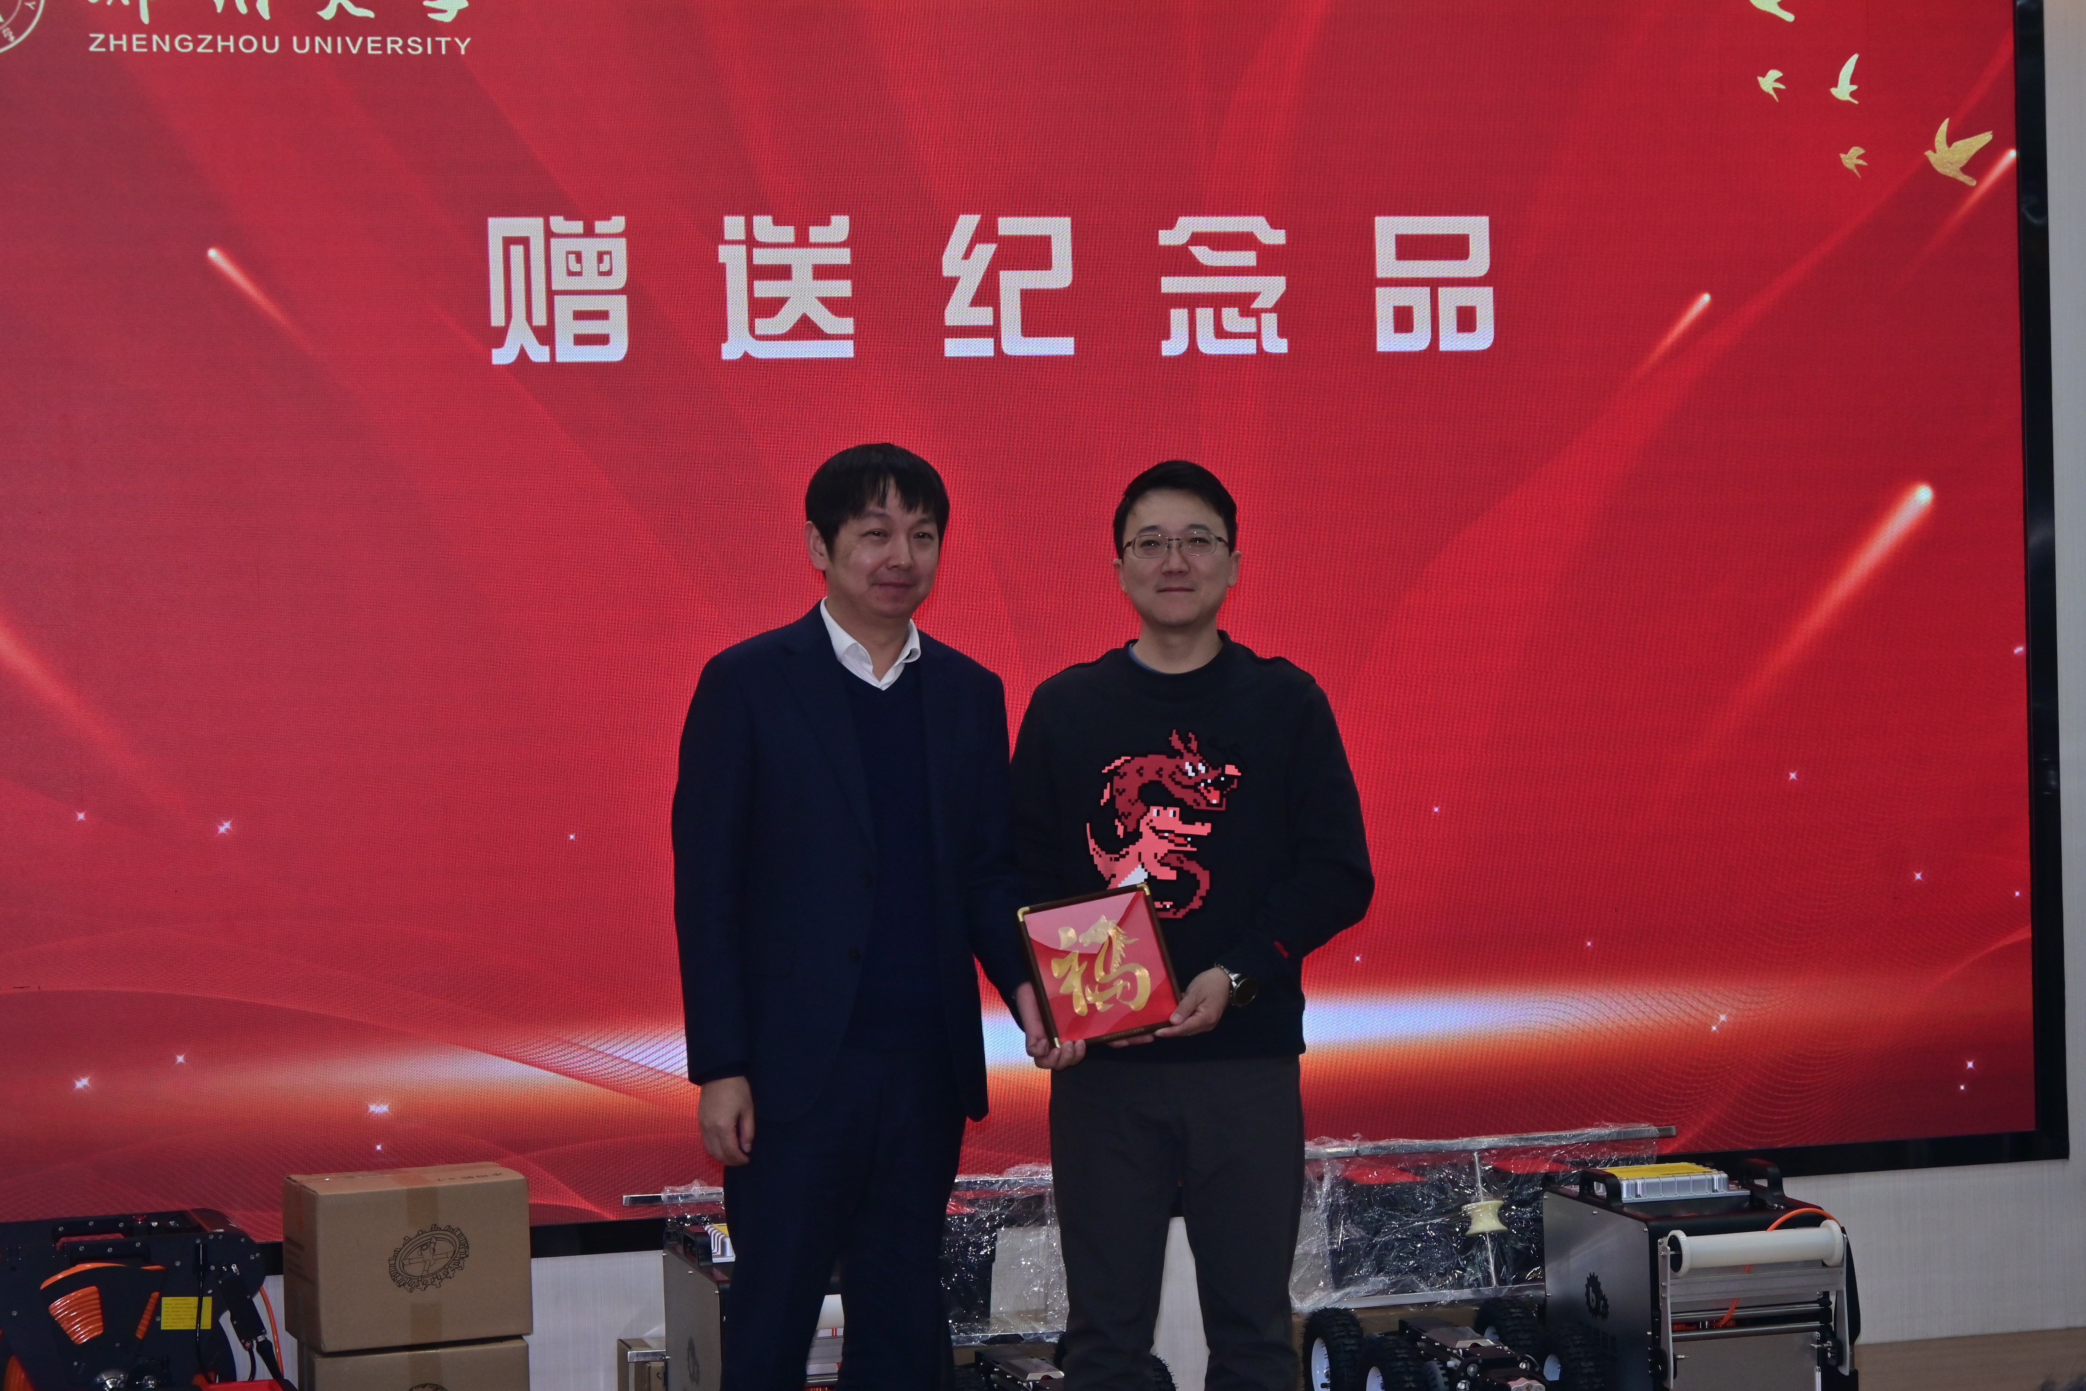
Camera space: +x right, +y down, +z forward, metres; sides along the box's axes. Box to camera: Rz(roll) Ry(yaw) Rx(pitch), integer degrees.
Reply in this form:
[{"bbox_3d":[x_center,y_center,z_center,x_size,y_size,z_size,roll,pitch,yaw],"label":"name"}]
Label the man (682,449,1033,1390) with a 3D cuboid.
[{"bbox_3d":[-0.235,0.530,6.060,0.540,1.755,0.420,-2,2,-26],"label":"man"}]

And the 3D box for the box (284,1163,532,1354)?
[{"bbox_3d":[-1.107,0.978,7.590,0.363,0.270,0.260,-2,2,-23],"label":"box"}]

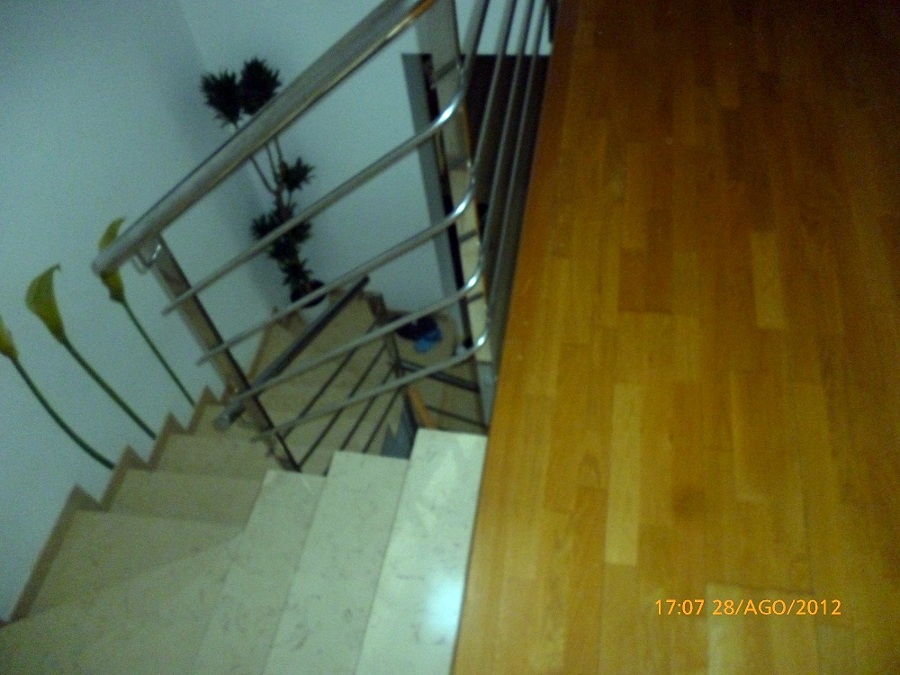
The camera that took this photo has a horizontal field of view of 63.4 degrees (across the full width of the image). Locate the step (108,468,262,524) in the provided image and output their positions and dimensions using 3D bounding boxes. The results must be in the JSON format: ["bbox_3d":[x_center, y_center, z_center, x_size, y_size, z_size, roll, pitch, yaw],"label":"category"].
[{"bbox_3d":[-0.919,0.726,2.908,0.860,0.171,0.270,4,54,11],"label":"step"}]

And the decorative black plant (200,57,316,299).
[{"bbox_3d":[-0.828,-0.655,3.783,0.423,1.692,0.378,4,54,11],"label":"decorative black plant"}]

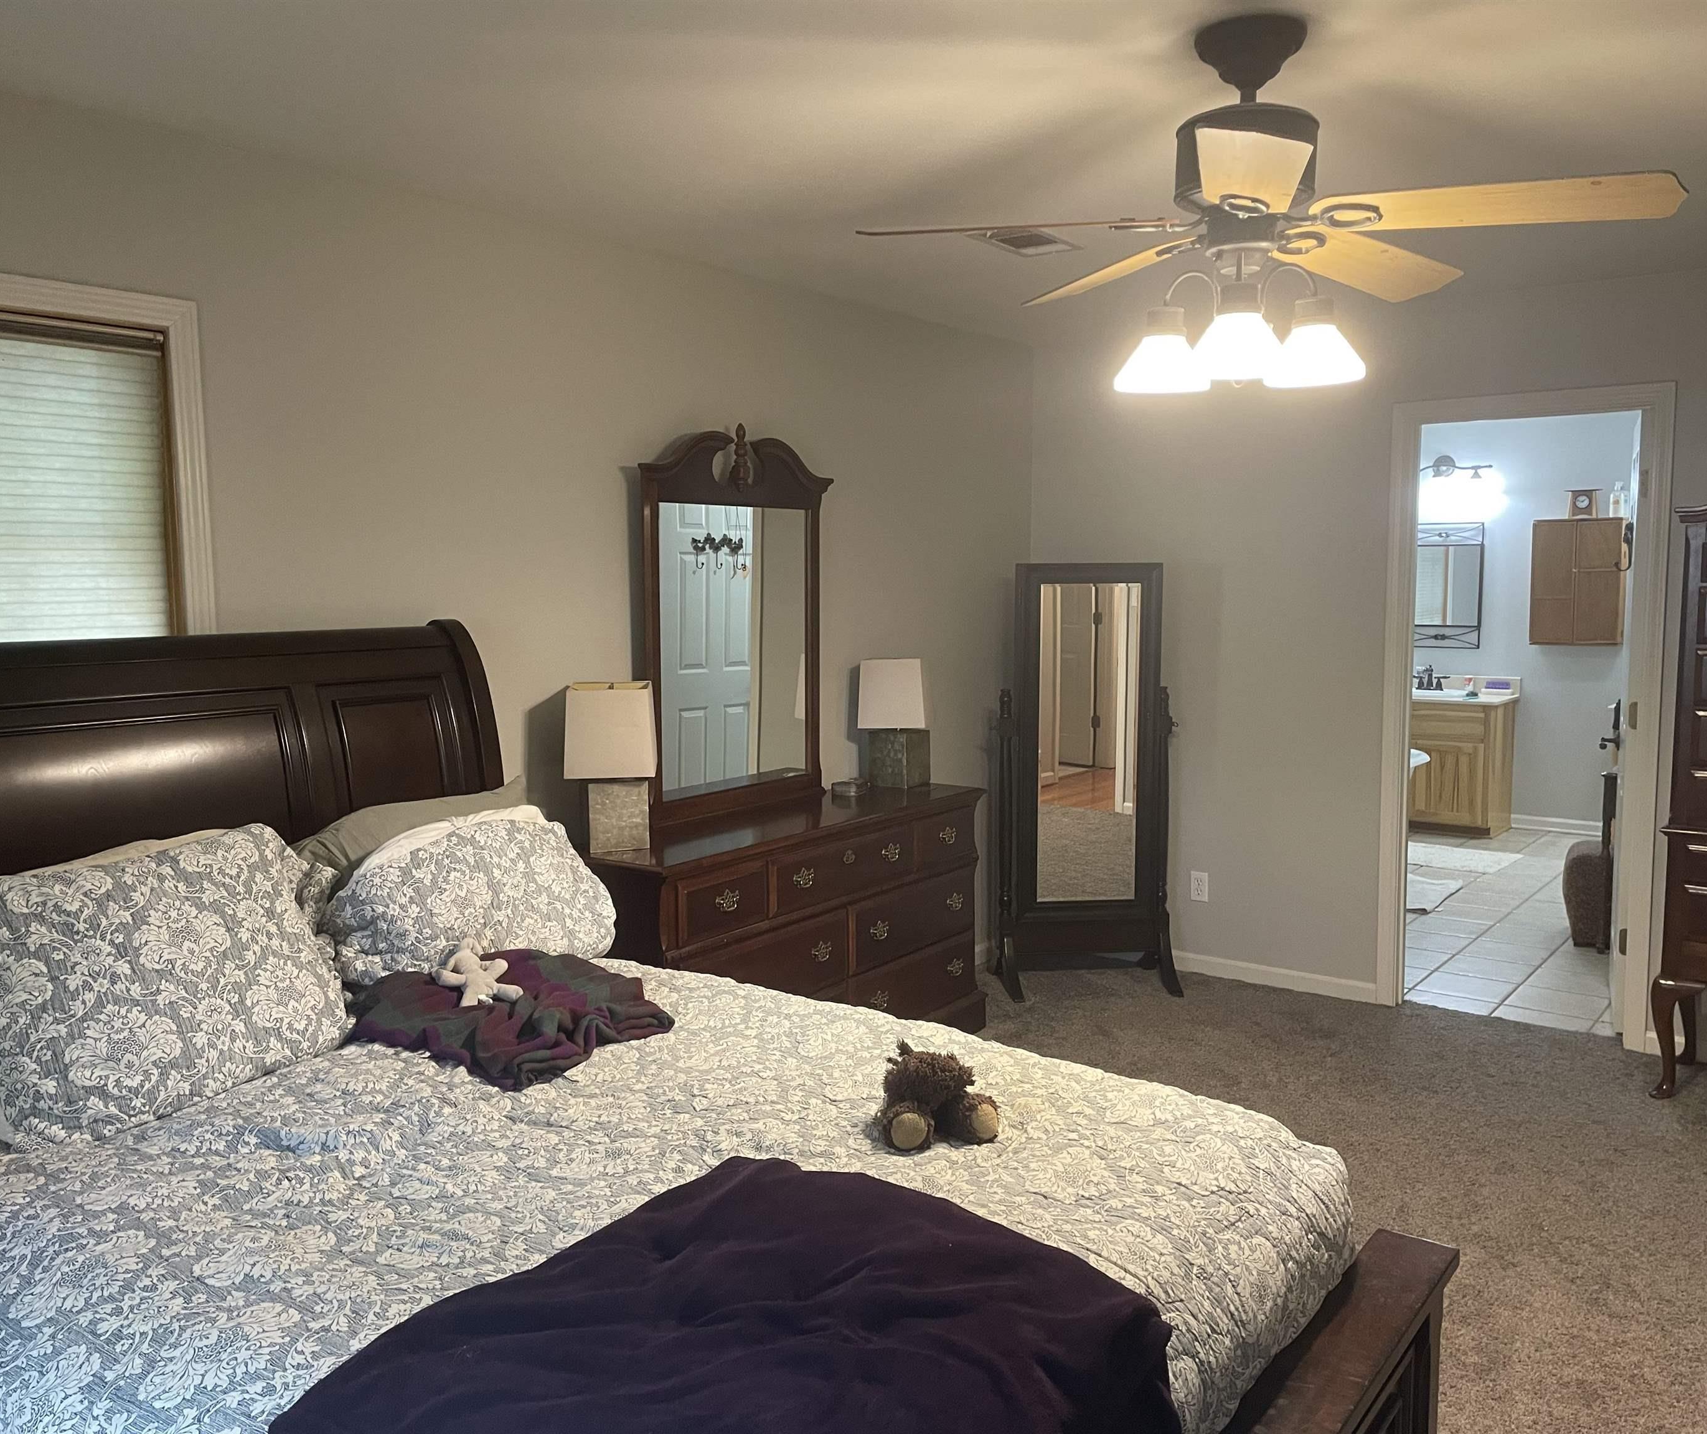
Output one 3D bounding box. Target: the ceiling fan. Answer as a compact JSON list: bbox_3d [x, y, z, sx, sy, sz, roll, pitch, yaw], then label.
[{"bbox_3d":[0.656,-0.836,2.387,1.280,0.580,1.280,4,8,37],"label":"ceiling fan"}]

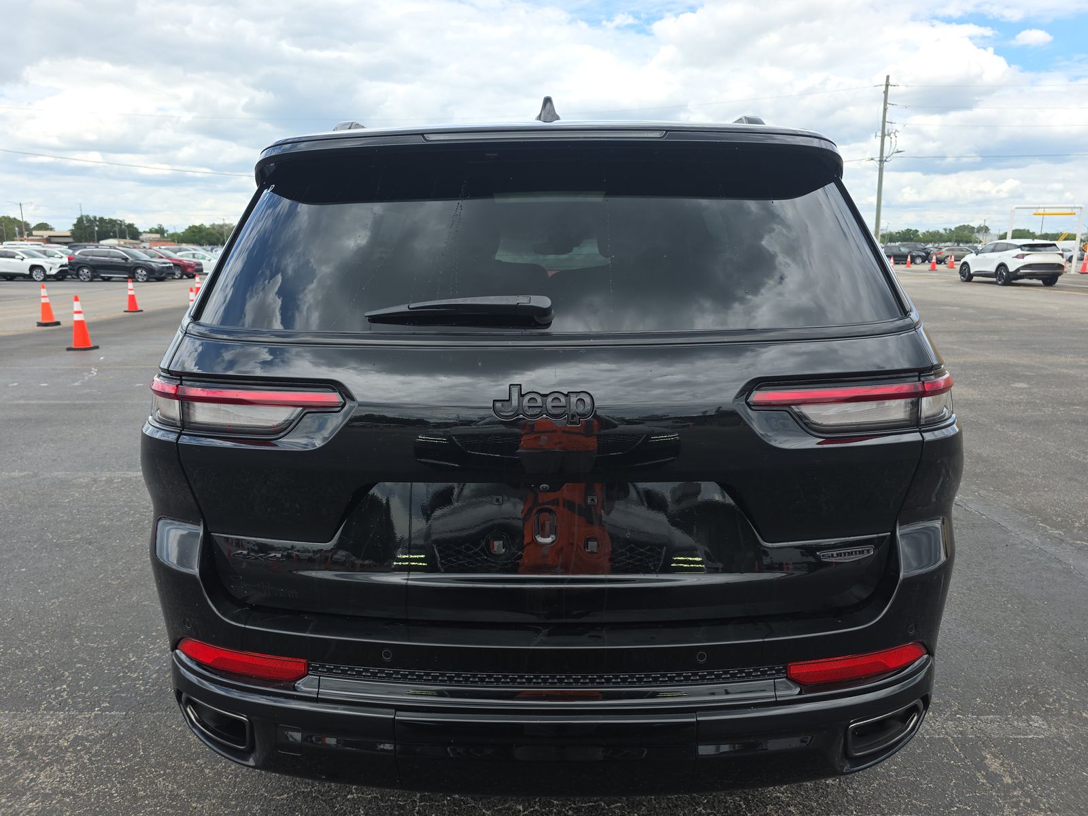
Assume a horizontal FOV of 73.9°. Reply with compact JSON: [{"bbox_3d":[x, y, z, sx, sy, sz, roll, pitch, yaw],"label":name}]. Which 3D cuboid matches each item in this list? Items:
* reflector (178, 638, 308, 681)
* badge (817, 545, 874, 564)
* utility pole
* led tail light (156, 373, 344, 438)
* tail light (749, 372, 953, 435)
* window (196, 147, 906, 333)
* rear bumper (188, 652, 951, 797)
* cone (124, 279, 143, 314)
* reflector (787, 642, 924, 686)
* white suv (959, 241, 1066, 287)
[{"bbox_3d":[-0.623,0.507,1.484,0.335,0.052,0.055,3,13,14],"label":"reflector"},{"bbox_3d":[0.598,0.292,1.425,0.118,0.028,0.010,-3,13,-12],"label":"badge"},{"bbox_3d":[23.090,-15.908,49.341,0.320,12.560,0.320,-2,12,0],"label":"utility pole"},{"bbox_3d":[-0.620,-0.010,1.463,0.530,0.125,0.240,2,13,10],"label":"led tail light"},{"bbox_3d":[0.630,-0.015,1.423,0.530,0.125,0.240,-2,12,-6],"label":"tail light"},{"bbox_3d":[0.004,-0.328,1.451,1.430,0.420,0.170,0,-20,2],"label":"window"},{"bbox_3d":[0.009,0.607,1.532,1.780,0.320,0.420,0,12,2],"label":"rear bumper"},{"bbox_3d":[-11.288,-3.085,19.777,0.385,0.900,0.385,0,12,4],"label":"cone"},{"bbox_3d":[0.634,0.503,1.445,0.335,0.052,0.055,-3,13,-11],"label":"reflector"},{"bbox_3d":[18.275,-5.740,28.449,1.865,1.670,4.620,0,12,4],"label":"white suv"}]

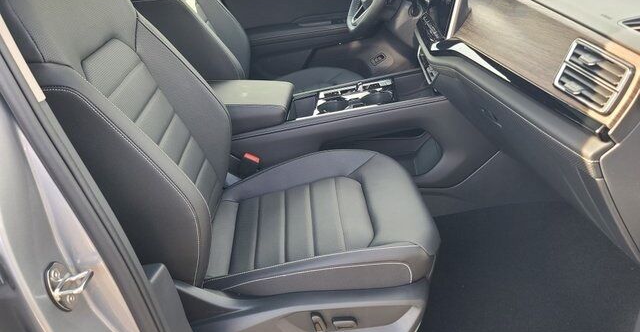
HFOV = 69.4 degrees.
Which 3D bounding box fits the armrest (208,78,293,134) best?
[{"bbox_3d":[-0.255,-0.190,1.461,0.330,0.095,0.230,0,29,0],"label":"armrest"}]

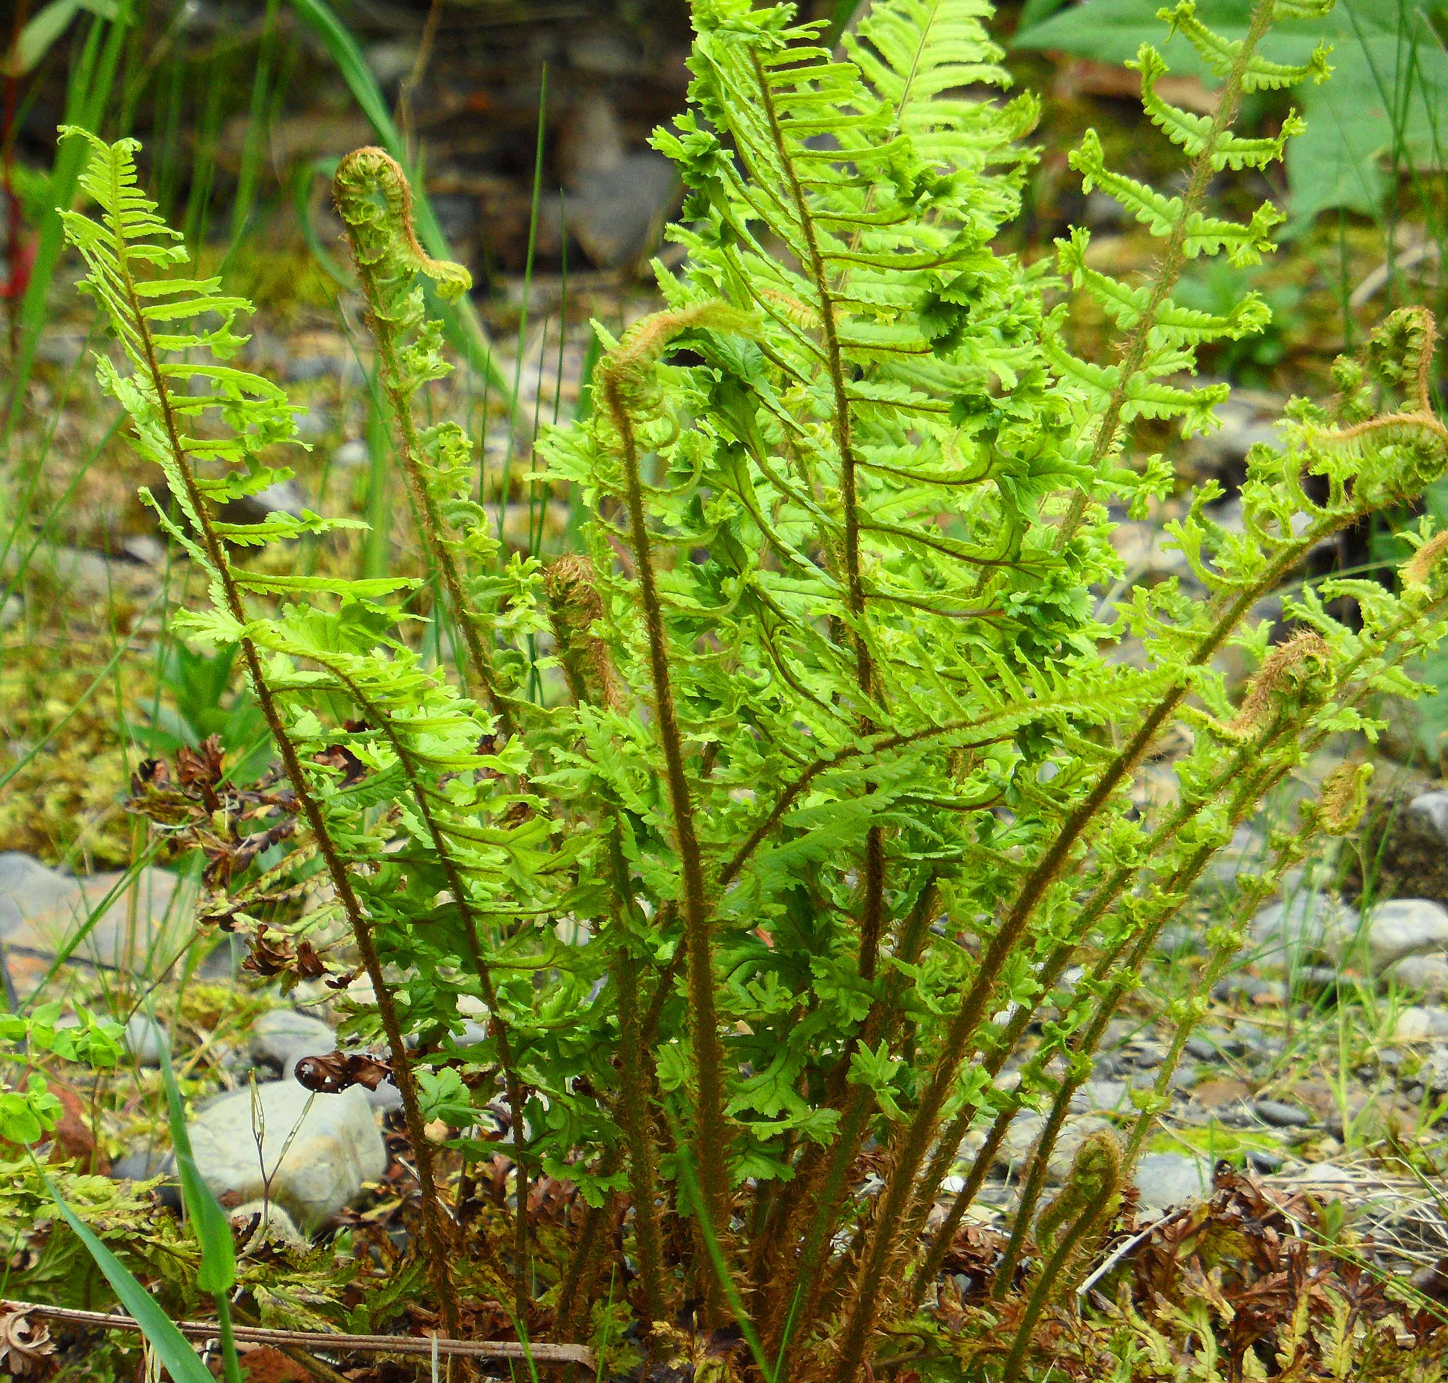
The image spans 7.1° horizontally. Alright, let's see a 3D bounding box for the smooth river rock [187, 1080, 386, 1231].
[{"bbox_3d":[-0.130,0.140,3.500,0.060,0.041,0.048,0,17,0],"label":"smooth river rock"}]

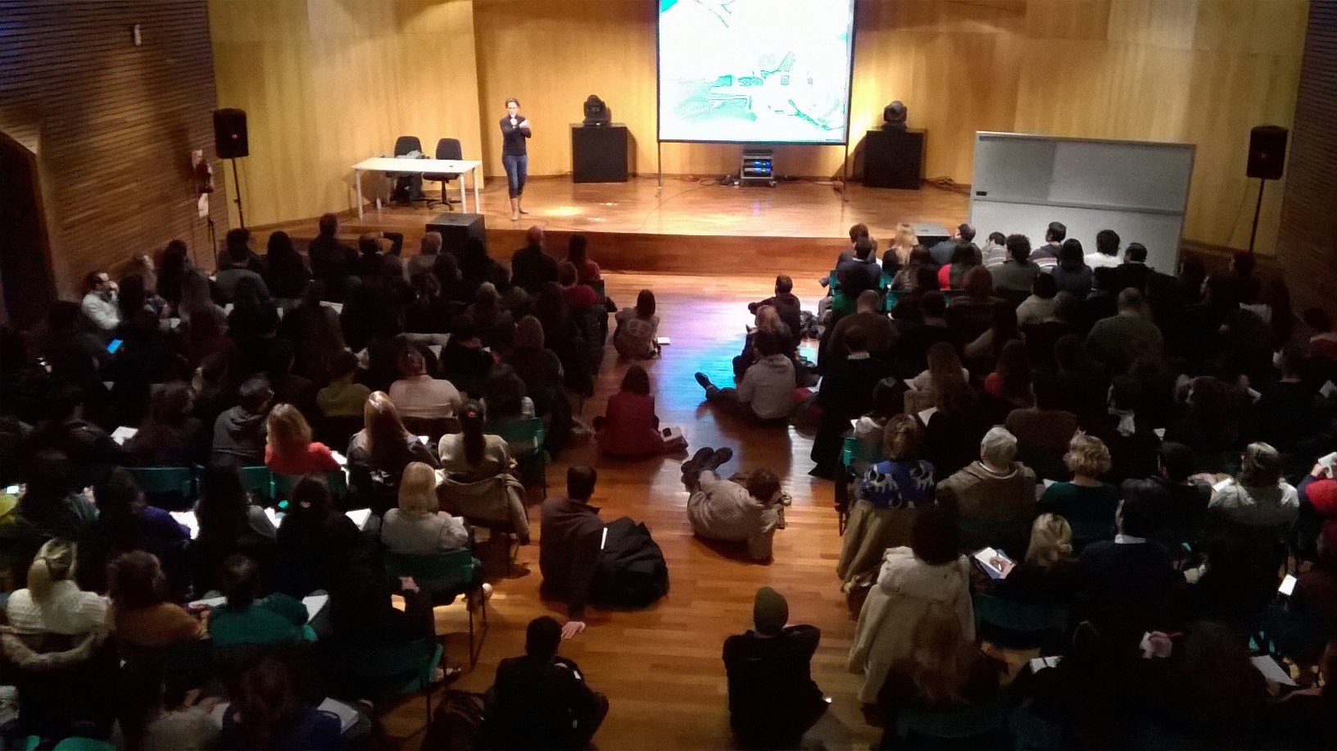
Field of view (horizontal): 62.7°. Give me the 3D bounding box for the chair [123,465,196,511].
[{"bbox_3d":[-3.395,0.909,7.746,0.476,0.790,0.507,0,20,3],"label":"chair"}]

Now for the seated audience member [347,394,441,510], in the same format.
[{"bbox_3d":[-1.835,0.649,7.807,0.520,1.260,0.780,3,21,8],"label":"seated audience member"}]

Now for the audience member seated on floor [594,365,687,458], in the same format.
[{"bbox_3d":[-0.251,0.195,9.667,0.790,0.790,0.730,1,20,5],"label":"audience member seated on floor"}]

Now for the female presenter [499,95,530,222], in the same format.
[{"bbox_3d":[-2.201,-3.120,15.792,0.450,1.680,0.380,0,20,1],"label":"female presenter"}]

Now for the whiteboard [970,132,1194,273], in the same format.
[{"bbox_3d":[5.075,-2.072,13.797,2.513,1.794,0.101,9,21,24],"label":"whiteboard"}]

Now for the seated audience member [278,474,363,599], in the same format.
[{"bbox_3d":[-1.952,1.079,6.509,0.490,1.240,0.800,2,20,5],"label":"seated audience member"}]

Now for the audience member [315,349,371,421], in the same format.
[{"bbox_3d":[-2.353,0.334,8.676,0.500,1.250,0.760,4,21,10],"label":"audience member"}]

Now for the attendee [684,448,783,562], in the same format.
[{"bbox_3d":[0.465,0.776,8.306,0.669,0.588,1.520,0,20,3],"label":"attendee"}]

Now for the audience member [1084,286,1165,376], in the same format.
[{"bbox_3d":[3.975,-0.210,9.860,0.600,1.320,0.820,1,20,3],"label":"audience member"}]

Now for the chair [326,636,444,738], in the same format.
[{"bbox_3d":[-1.400,1.583,5.737,0.540,0.800,0.550,-1,20,-2],"label":"chair"}]

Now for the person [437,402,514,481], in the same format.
[{"bbox_3d":[-1.187,0.665,7.133,0.500,1.200,0.750,0,19,2],"label":"person"}]

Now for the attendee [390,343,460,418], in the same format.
[{"bbox_3d":[-1.817,0.305,8.517,0.540,1.300,0.750,1,20,2],"label":"attendee"}]

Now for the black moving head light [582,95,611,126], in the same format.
[{"bbox_3d":[-1.209,-4.459,18.483,0.400,0.500,0.380,2,20,6],"label":"black moving head light"}]

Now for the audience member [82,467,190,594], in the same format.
[{"bbox_3d":[-2.978,1.025,6.660,0.608,1.287,0.861,3,20,9],"label":"audience member"}]

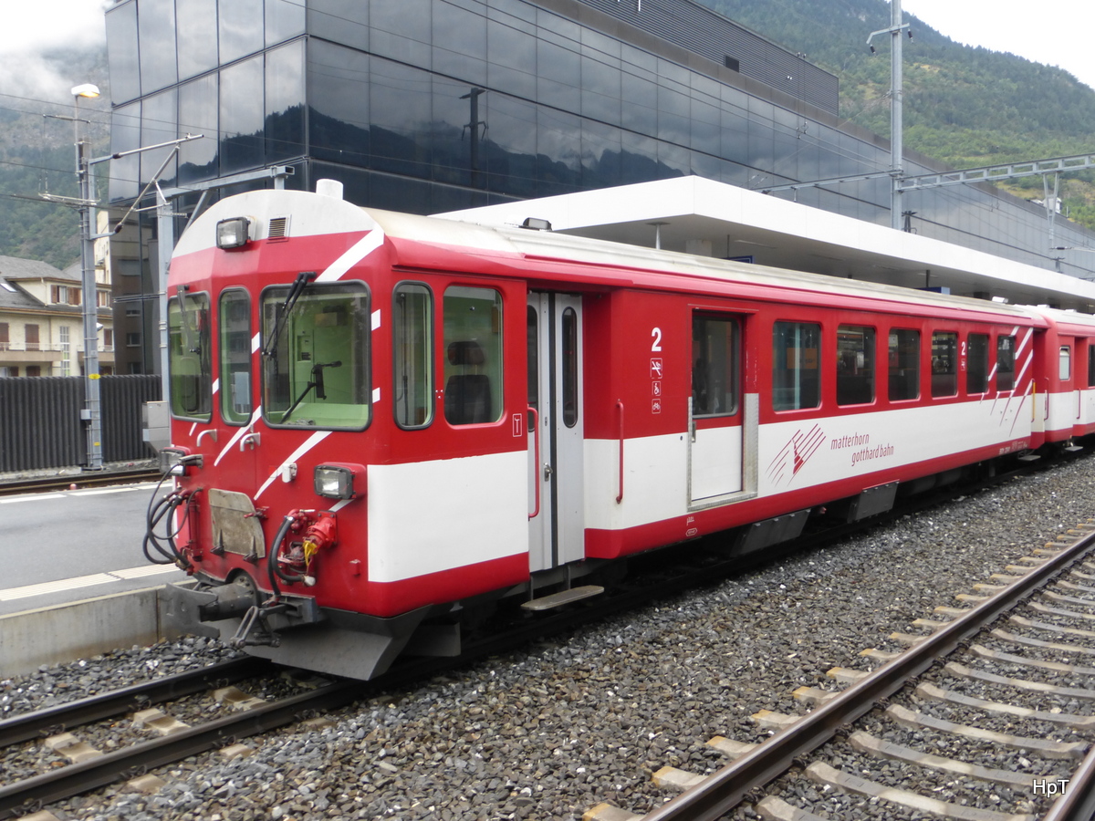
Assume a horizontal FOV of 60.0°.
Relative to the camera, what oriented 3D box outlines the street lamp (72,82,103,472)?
[{"bbox_3d":[-10.287,-2.990,21.397,0.680,8.610,0.500,-2,4,-39],"label":"street lamp"}]

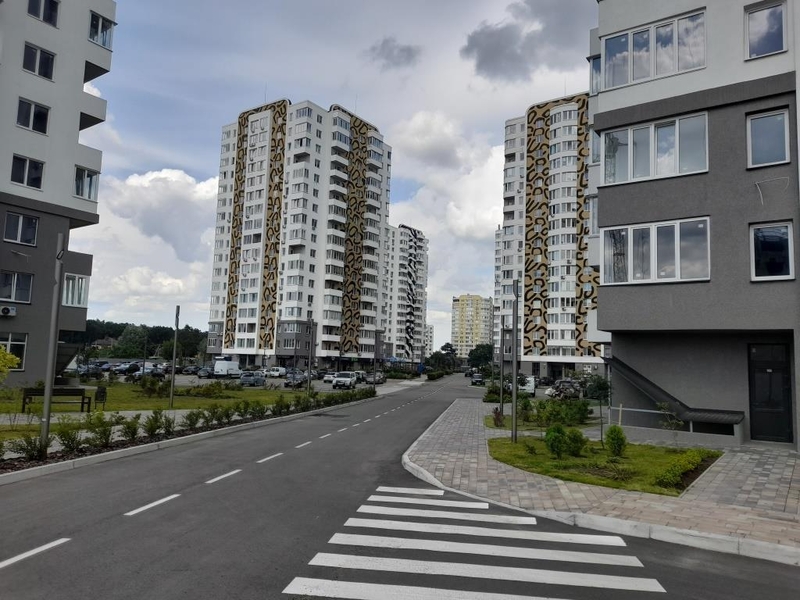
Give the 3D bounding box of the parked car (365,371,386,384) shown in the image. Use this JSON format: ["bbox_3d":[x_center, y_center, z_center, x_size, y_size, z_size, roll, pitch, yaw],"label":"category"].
[{"bbox_3d":[-2.731,8.671,65.071,1.780,1.520,4.300,1,-5,7],"label":"parked car"}]

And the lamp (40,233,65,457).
[{"bbox_3d":[-7.071,0.881,11.791,0.170,4.571,0.170,1,-6,8],"label":"lamp"}]

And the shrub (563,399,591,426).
[{"bbox_3d":[6.720,4.283,22.000,1.013,1.013,1.013,1,-6,8],"label":"shrub"}]

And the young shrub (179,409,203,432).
[{"bbox_3d":[-5.124,2.931,14.184,0.520,0.560,0.480,1,-5,7],"label":"young shrub"}]

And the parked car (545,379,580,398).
[{"bbox_3d":[13.105,7.214,46.576,1.760,1.500,4.300,-2,-7,35],"label":"parked car"}]

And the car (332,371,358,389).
[{"bbox_3d":[-5.648,8.308,60.090,1.850,1.780,4.700,2,-6,4],"label":"car"}]

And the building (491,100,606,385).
[{"bbox_3d":[38.196,-10.588,120.921,25.500,54.410,25.000,-2,-7,34],"label":"building"}]

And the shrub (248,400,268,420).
[{"bbox_3d":[-5.419,4.232,22.129,0.728,0.728,0.728,1,-6,8],"label":"shrub"}]

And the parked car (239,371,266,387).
[{"bbox_3d":[-14.408,7.787,57.070,1.660,1.500,3.750,2,-5,3],"label":"parked car"}]

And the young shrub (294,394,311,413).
[{"bbox_3d":[-4.497,4.774,26.653,0.701,0.789,0.701,1,-6,8],"label":"young shrub"}]

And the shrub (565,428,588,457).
[{"bbox_3d":[3.870,3.135,12.736,0.528,0.616,0.528,2,-6,0],"label":"shrub"}]

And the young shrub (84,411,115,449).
[{"bbox_3d":[-6.188,2.668,12.003,0.590,0.756,0.590,2,-6,0],"label":"young shrub"}]

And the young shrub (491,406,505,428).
[{"bbox_3d":[3.527,4.250,20.900,0.481,0.756,0.481,1,-6,8],"label":"young shrub"}]

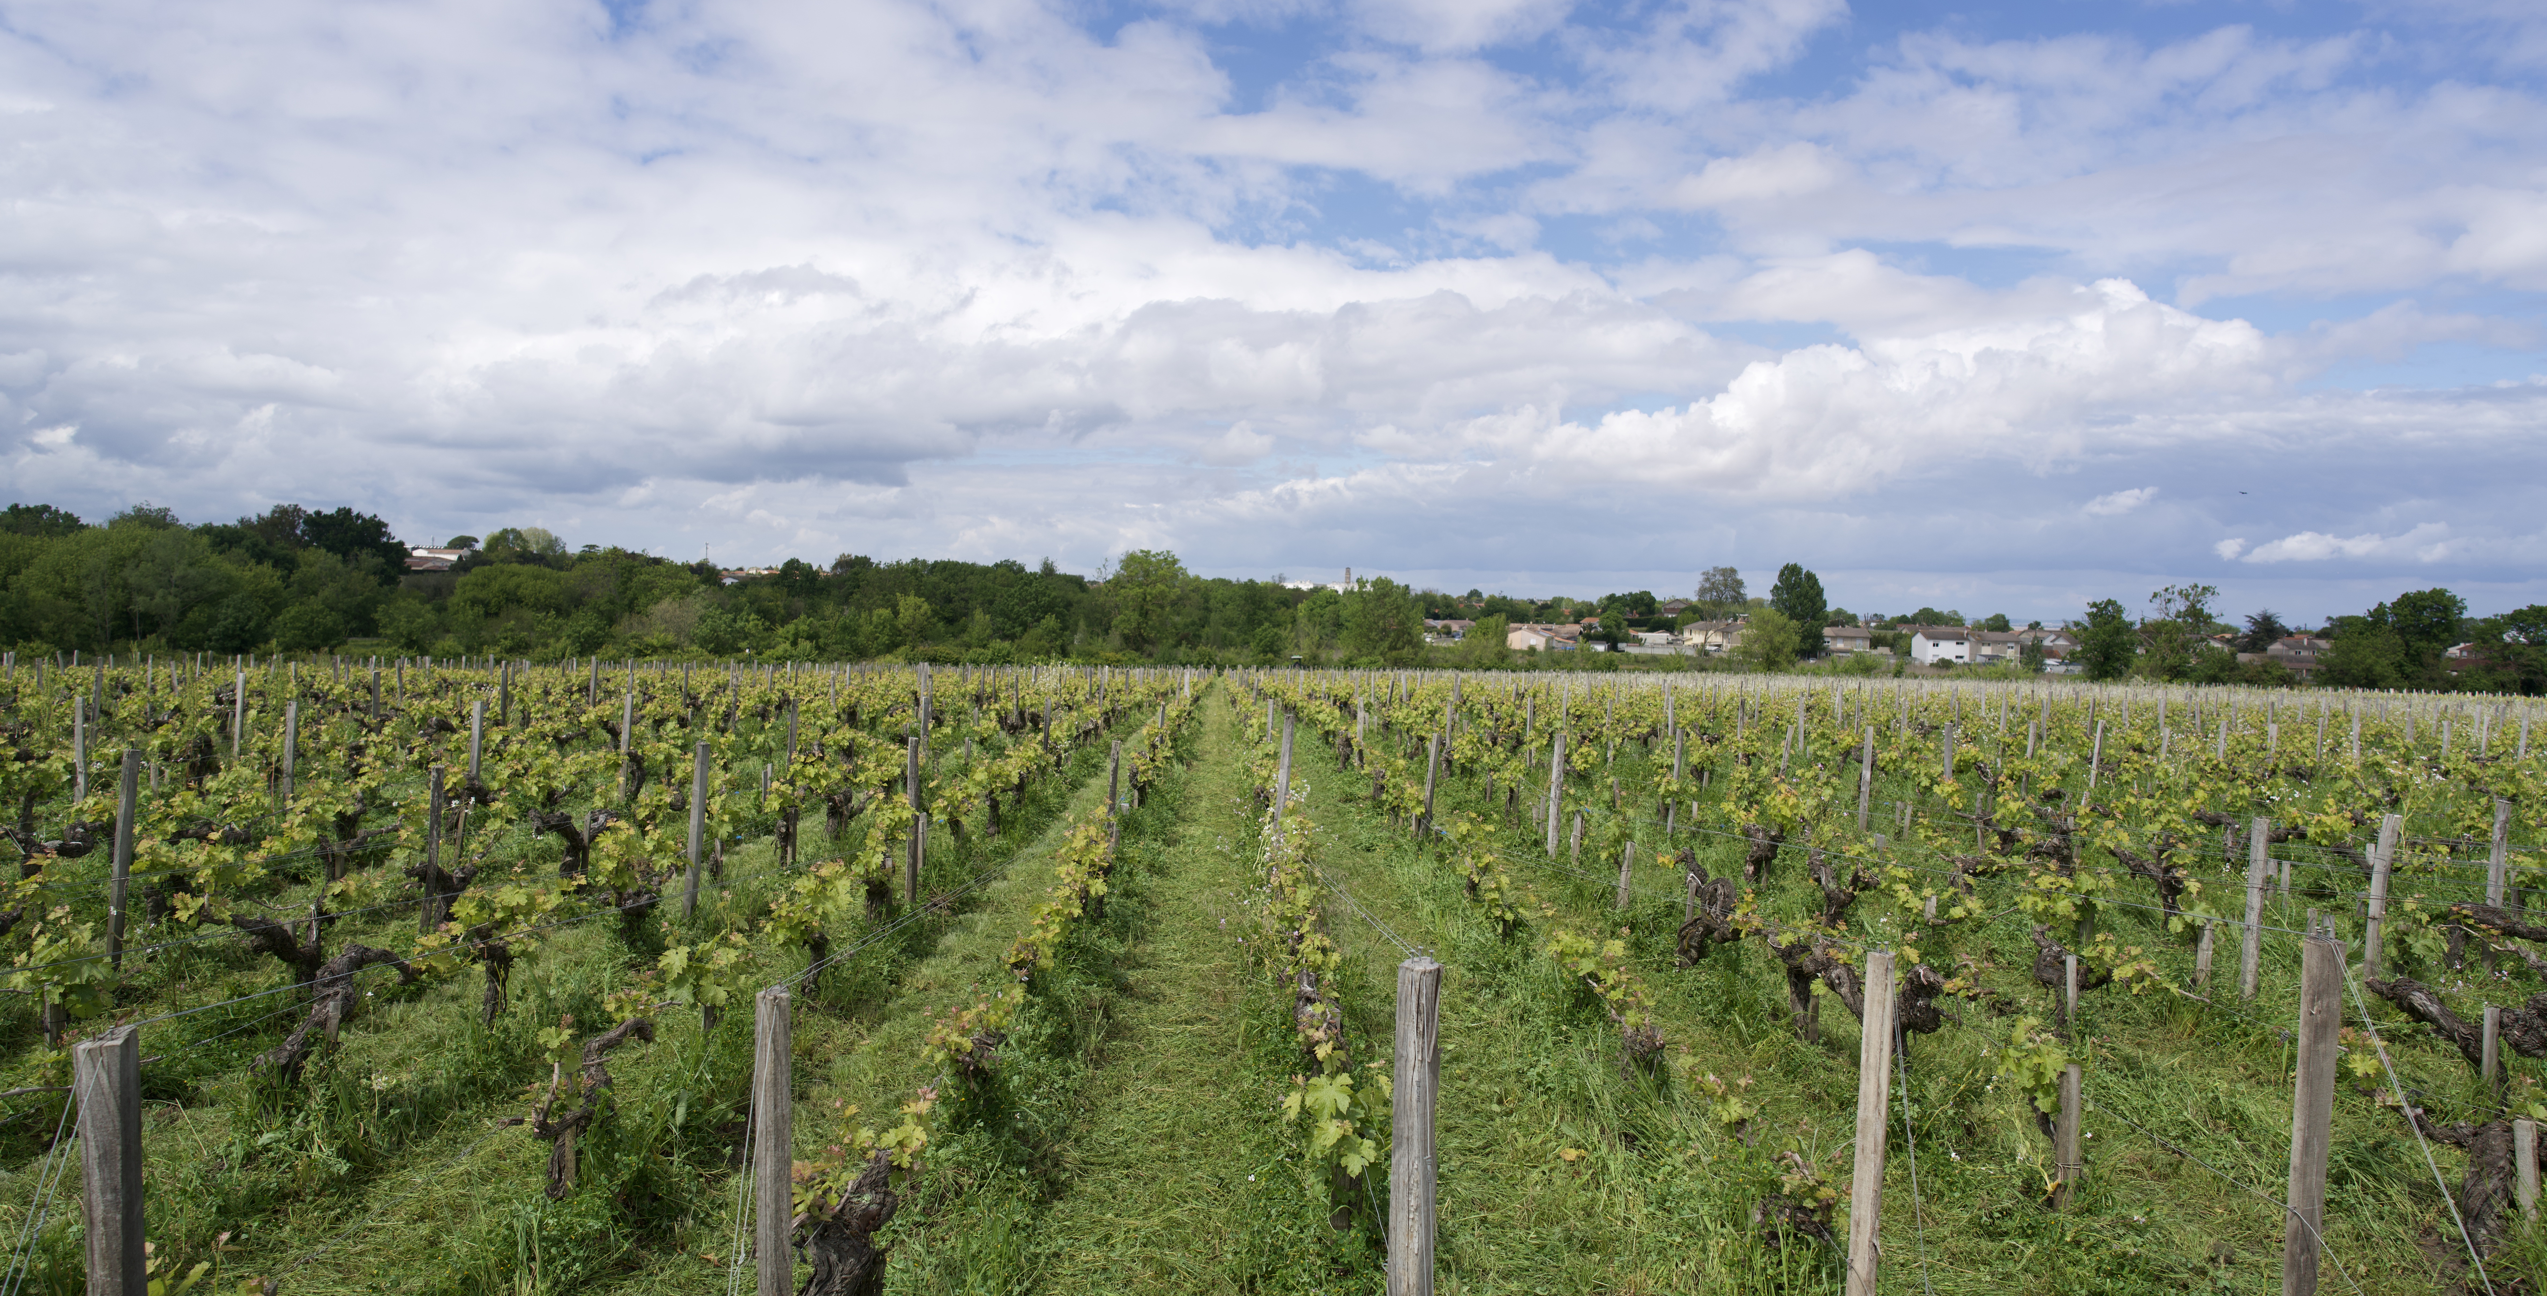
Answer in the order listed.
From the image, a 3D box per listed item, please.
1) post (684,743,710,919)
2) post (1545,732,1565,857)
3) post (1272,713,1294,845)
[{"bbox_3d":[-3.518,1.118,10.358,0.073,1.101,0.073,5,1,-2],"label":"post"},{"bbox_3d":[2.259,1.182,13.576,0.075,0.997,0.075,4,0,-2],"label":"post"},{"bbox_3d":[0.076,1.077,13.608,0.068,1.074,0.068,6,0,-2],"label":"post"}]

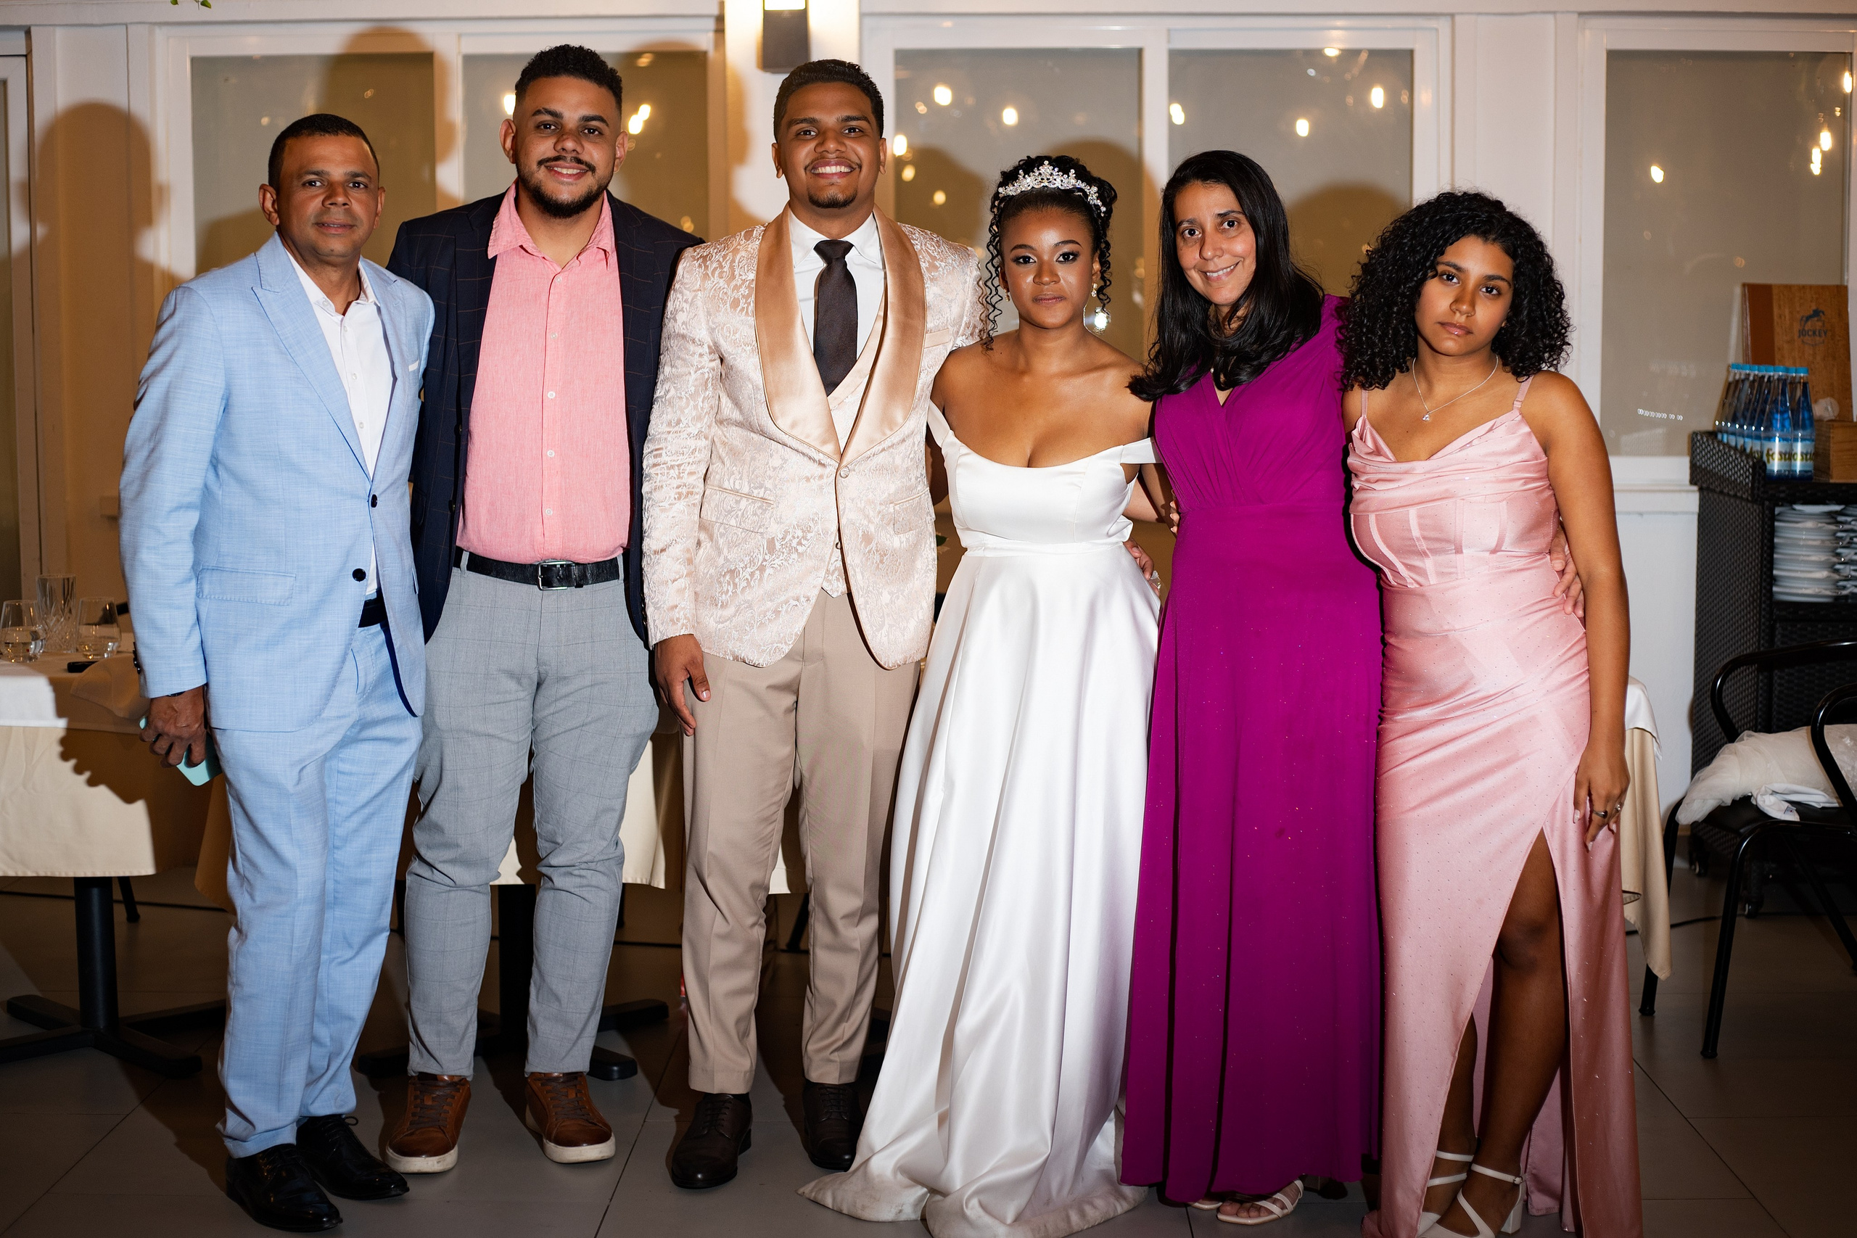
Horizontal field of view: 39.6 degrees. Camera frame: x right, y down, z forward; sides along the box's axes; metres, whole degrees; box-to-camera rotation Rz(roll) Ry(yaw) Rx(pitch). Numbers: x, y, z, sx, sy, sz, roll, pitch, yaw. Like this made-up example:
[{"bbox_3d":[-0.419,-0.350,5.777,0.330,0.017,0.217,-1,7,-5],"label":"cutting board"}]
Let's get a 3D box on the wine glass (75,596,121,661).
[{"bbox_3d":[-1.553,0.018,4.821,0.085,0.112,0.085,0,7,1],"label":"wine glass"}]

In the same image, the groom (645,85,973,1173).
[{"bbox_3d":[-0.176,0.003,4.139,0.570,1.773,0.360,-1,7,-3],"label":"groom"}]

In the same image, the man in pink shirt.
[{"bbox_3d":[-0.631,-0.020,4.208,0.580,1.808,0.360,-1,7,-3],"label":"man in pink shirt"}]

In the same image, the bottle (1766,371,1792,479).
[{"bbox_3d":[1.918,-0.442,5.822,0.063,0.255,0.063,0,7,1],"label":"bottle"}]

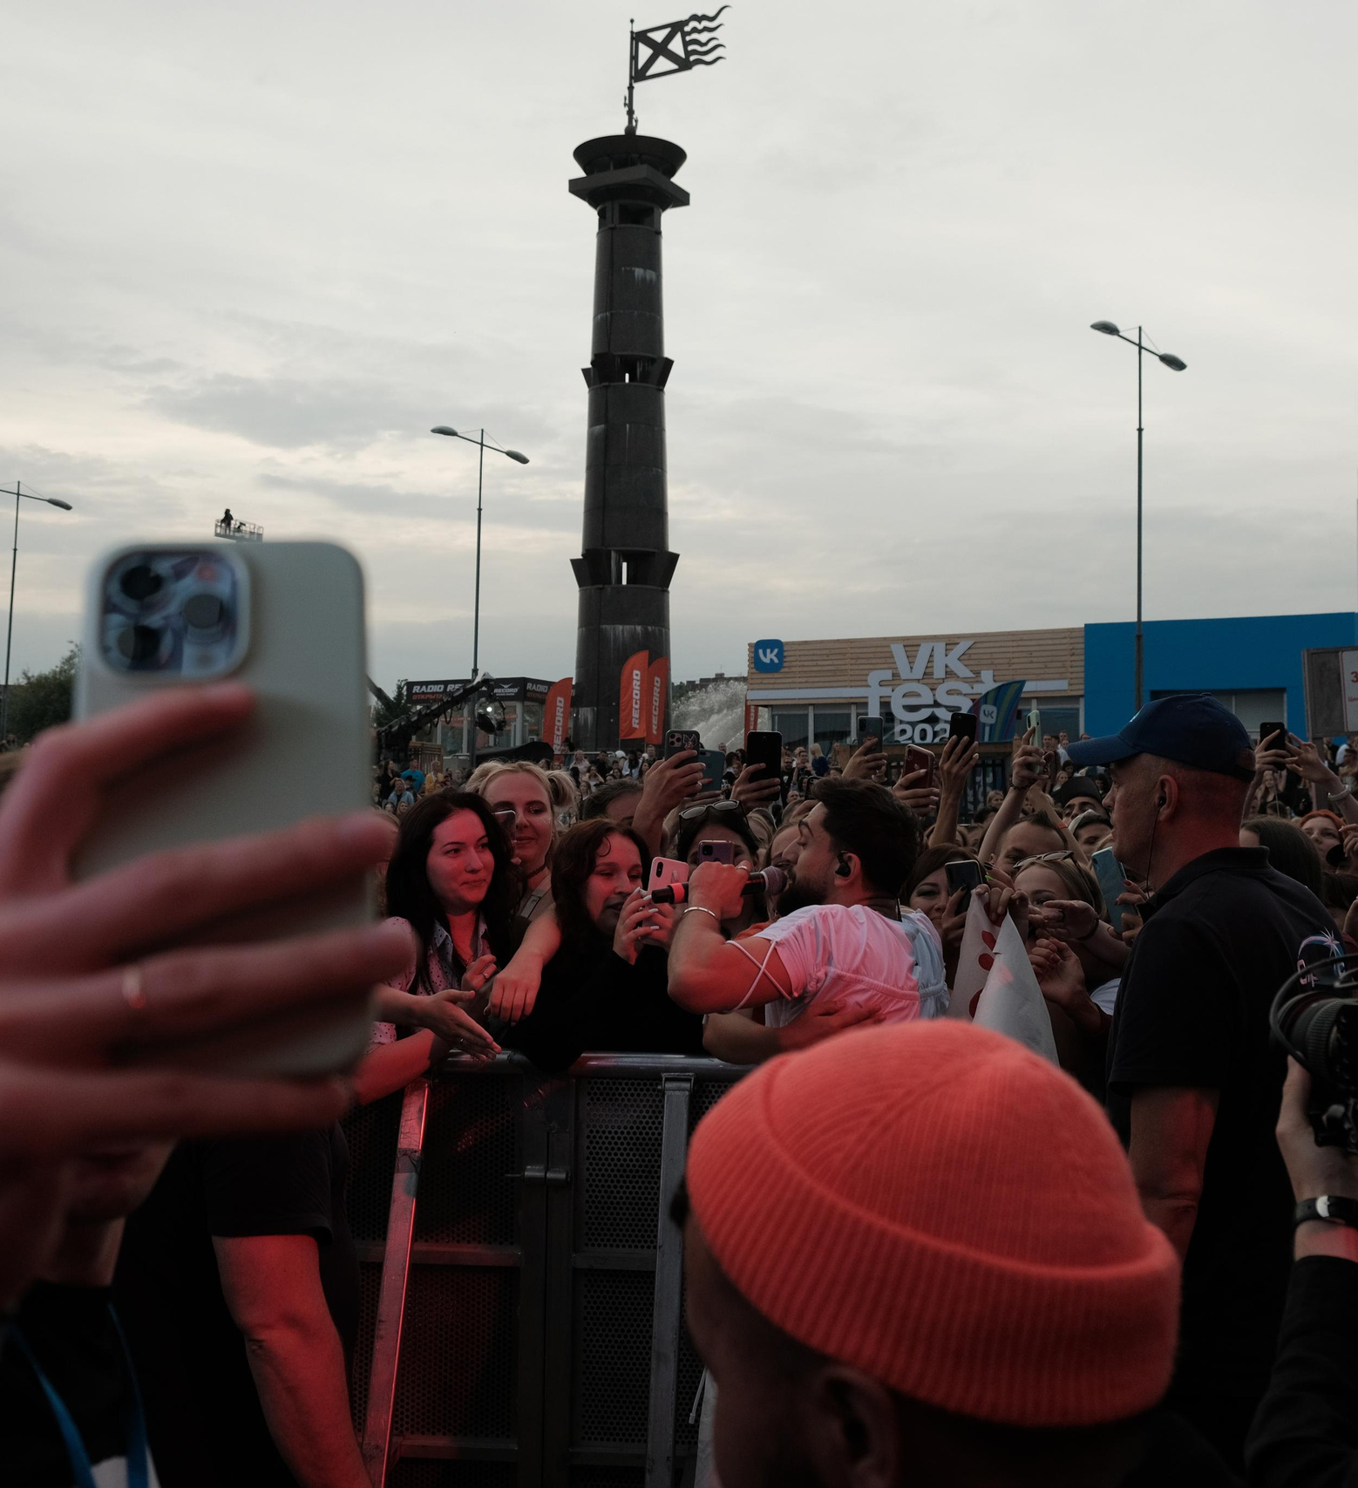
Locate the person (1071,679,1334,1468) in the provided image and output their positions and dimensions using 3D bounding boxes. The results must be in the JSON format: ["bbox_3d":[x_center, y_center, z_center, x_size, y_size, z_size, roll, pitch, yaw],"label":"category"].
[{"bbox_3d":[0.732,0.843,2.296,0.370,1.820,0.520,-1,-4,35],"label":"person"}]

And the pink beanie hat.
[{"bbox_3d":[0.116,0.184,0.718,0.213,0.140,0.185,24,4,36],"label":"pink beanie hat"}]

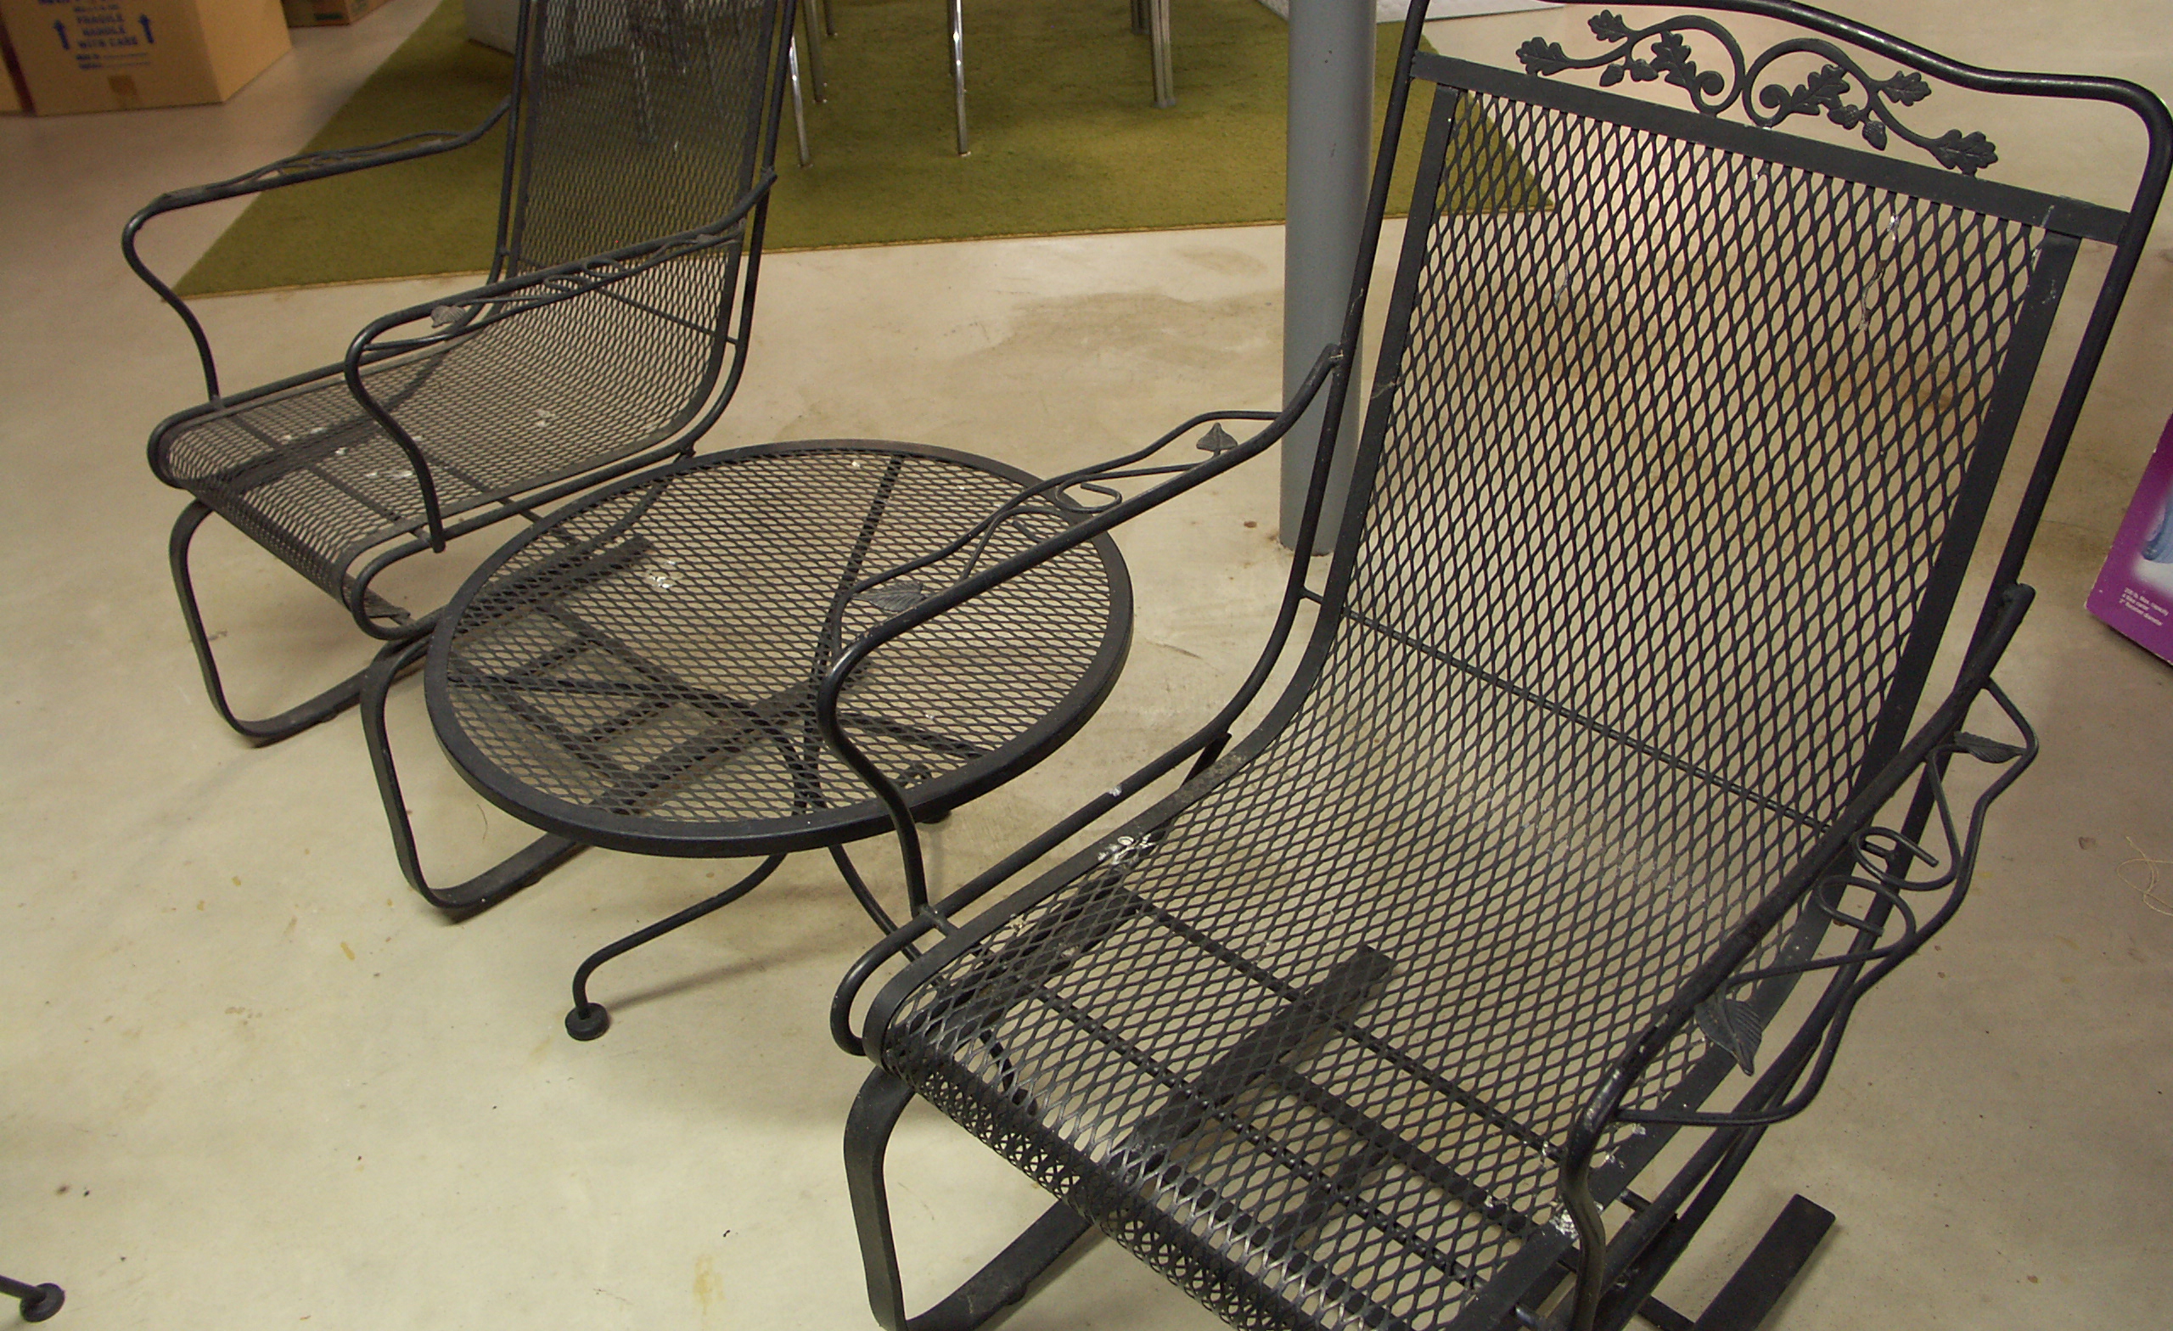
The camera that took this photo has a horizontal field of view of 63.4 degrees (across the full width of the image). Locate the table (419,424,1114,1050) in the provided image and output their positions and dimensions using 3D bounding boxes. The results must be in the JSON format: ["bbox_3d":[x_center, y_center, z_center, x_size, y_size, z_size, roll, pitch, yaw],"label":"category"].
[{"bbox_3d":[-0.254,0.132,1.647,0.610,0.442,0.610,-3,35,0],"label":"table"}]

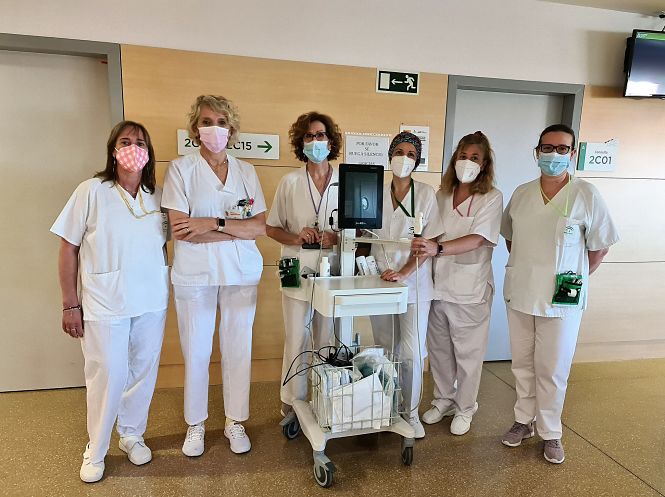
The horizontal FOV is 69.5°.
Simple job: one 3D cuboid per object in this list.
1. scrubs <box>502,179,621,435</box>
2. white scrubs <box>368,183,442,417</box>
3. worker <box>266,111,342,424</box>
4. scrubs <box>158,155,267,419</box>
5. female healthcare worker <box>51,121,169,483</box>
[{"bbox_3d":[1.141,0.325,2.497,0.596,1.372,0.360,5,10,18],"label":"scrubs"},{"bbox_3d":[0.365,0.284,2.596,0.402,1.282,0.340,4,9,15],"label":"white scrubs"},{"bbox_3d":[-0.154,0.133,2.696,0.425,1.753,0.380,0,9,-10],"label":"worker"},{"bbox_3d":[-0.597,0.224,2.409,0.508,1.395,0.320,0,9,-10],"label":"scrubs"},{"bbox_3d":[-1.022,0.240,2.242,0.562,1.627,0.390,-1,10,-20],"label":"female healthcare worker"}]

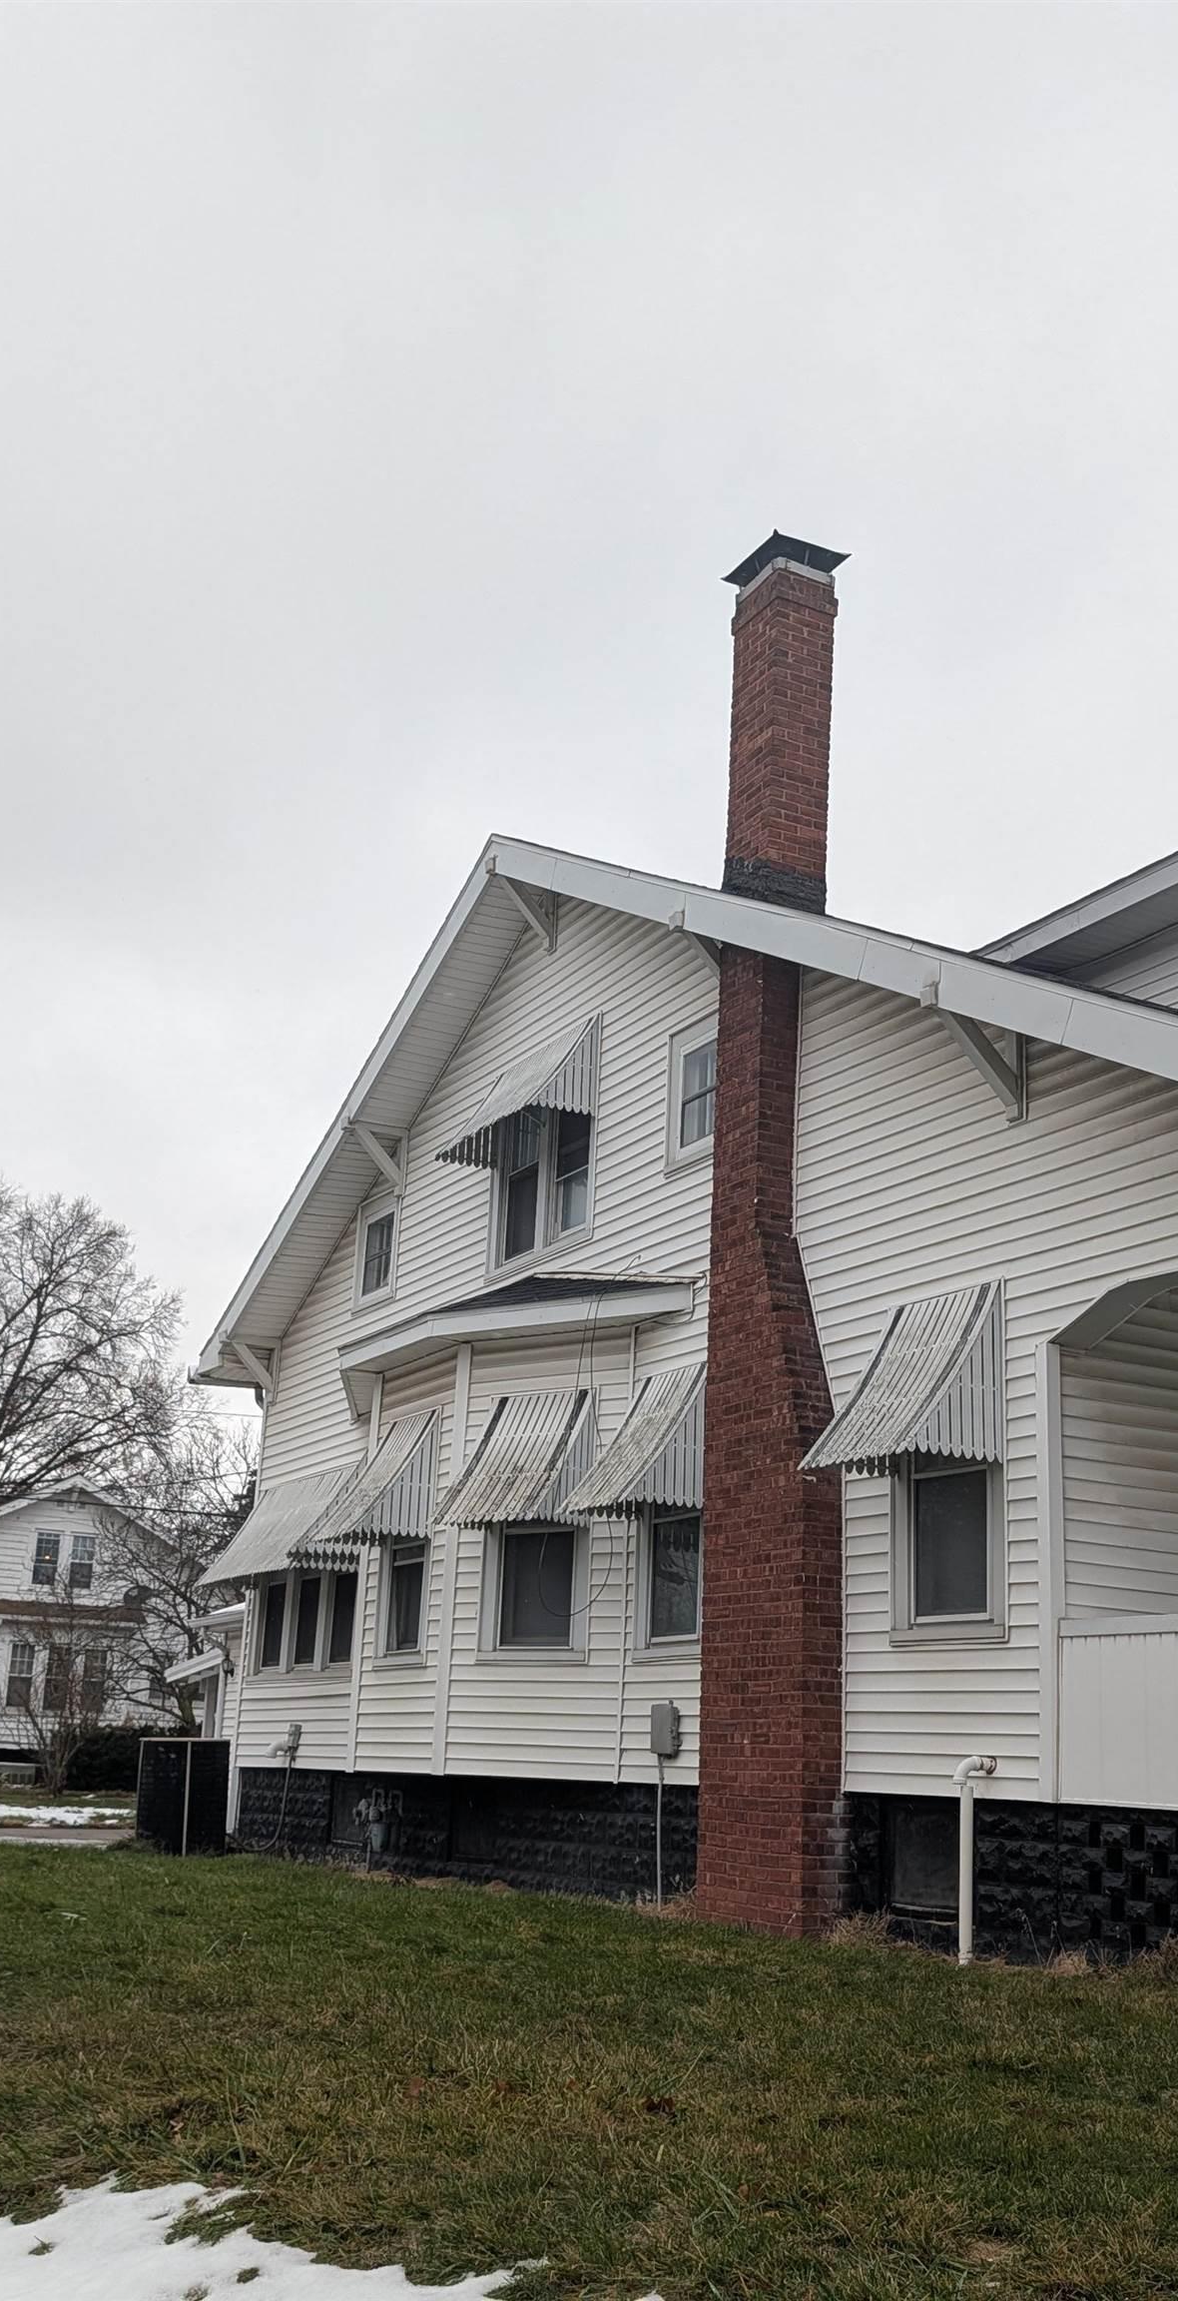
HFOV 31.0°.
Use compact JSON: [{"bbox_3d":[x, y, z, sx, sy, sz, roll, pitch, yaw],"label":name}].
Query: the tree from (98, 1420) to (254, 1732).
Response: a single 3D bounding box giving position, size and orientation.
[{"bbox_3d":[-7.555,8.471,40.243,3.400,6.866,3.400,11,-18,-25],"label":"tree"}]

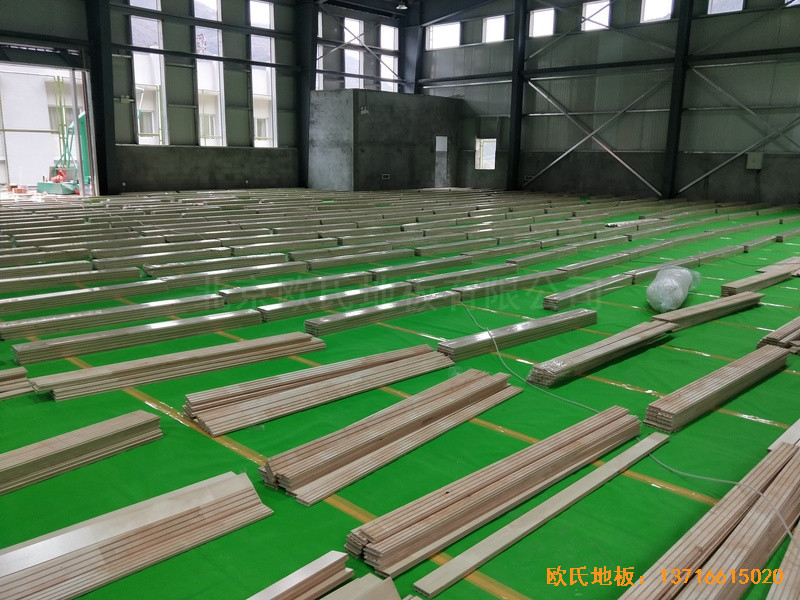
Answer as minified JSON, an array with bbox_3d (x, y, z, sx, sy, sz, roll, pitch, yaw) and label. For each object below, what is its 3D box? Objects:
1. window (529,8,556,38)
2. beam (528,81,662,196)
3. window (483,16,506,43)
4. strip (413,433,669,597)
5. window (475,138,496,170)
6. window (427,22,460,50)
[{"bbox_3d":[5.089,-9.916,20.672,0.994,0.779,0.120,15,20,42],"label":"window"},{"bbox_3d":[6.530,-5.642,19.732,5.241,3.818,0.150,15,20,42],"label":"beam"},{"bbox_3d":[3.599,-10.313,22.052,0.968,0.784,0.120,15,20,42],"label":"window"},{"bbox_3d":[0.759,0.883,2.592,1.802,0.020,0.068,-11,19,-40],"label":"strip"},{"bbox_3d":[3.442,-5.875,23.314,0.920,1.234,0.120,15,20,42],"label":"window"},{"bbox_3d":[1.769,-10.812,23.746,1.677,0.863,0.120,15,20,42],"label":"window"}]

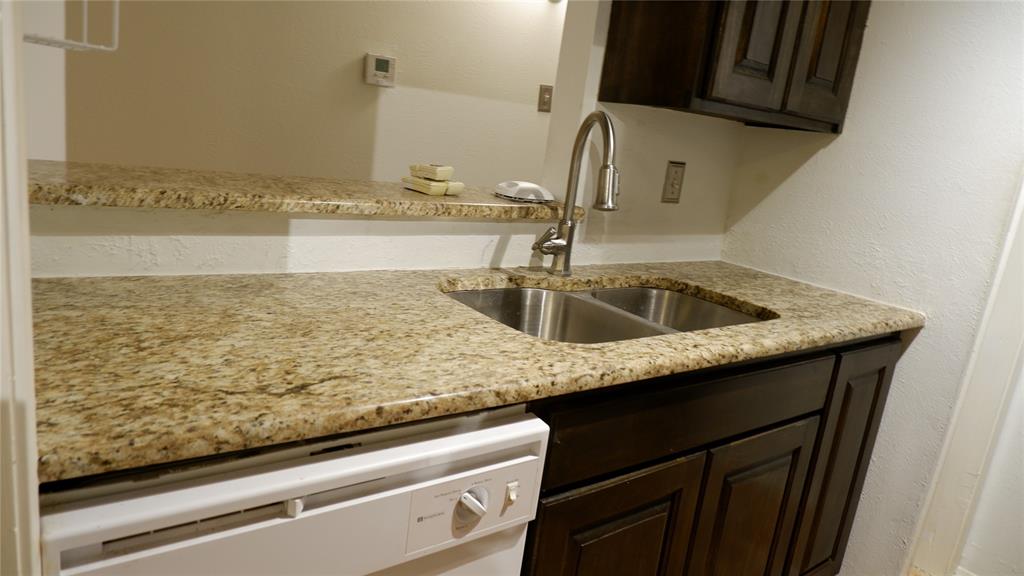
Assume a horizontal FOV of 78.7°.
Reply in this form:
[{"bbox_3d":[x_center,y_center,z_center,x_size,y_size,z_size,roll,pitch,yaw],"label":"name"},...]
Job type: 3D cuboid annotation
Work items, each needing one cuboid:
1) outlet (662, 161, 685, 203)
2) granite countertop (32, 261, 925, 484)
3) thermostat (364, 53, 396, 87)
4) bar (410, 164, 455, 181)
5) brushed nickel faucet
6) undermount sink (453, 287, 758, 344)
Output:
[{"bbox_3d":[0.484,-0.312,1.853,0.074,0.118,0.008,-3,16,-35],"label":"outlet"},{"bbox_3d":[0.129,0.045,1.311,1.844,0.033,0.633,-3,16,-35],"label":"granite countertop"},{"bbox_3d":[-0.513,-0.837,2.411,0.114,0.110,0.028,-3,16,-35],"label":"thermostat"},{"bbox_3d":[-0.203,-0.298,1.623,0.099,0.031,0.059,18,17,39],"label":"bar"},{"bbox_3d":[0.149,-0.211,1.463,0.110,0.397,0.238,3,14,-17],"label":"brushed nickel faucet"},{"bbox_3d":[0.219,0.150,1.408,0.755,0.200,0.475,-3,16,-35],"label":"undermount sink"}]

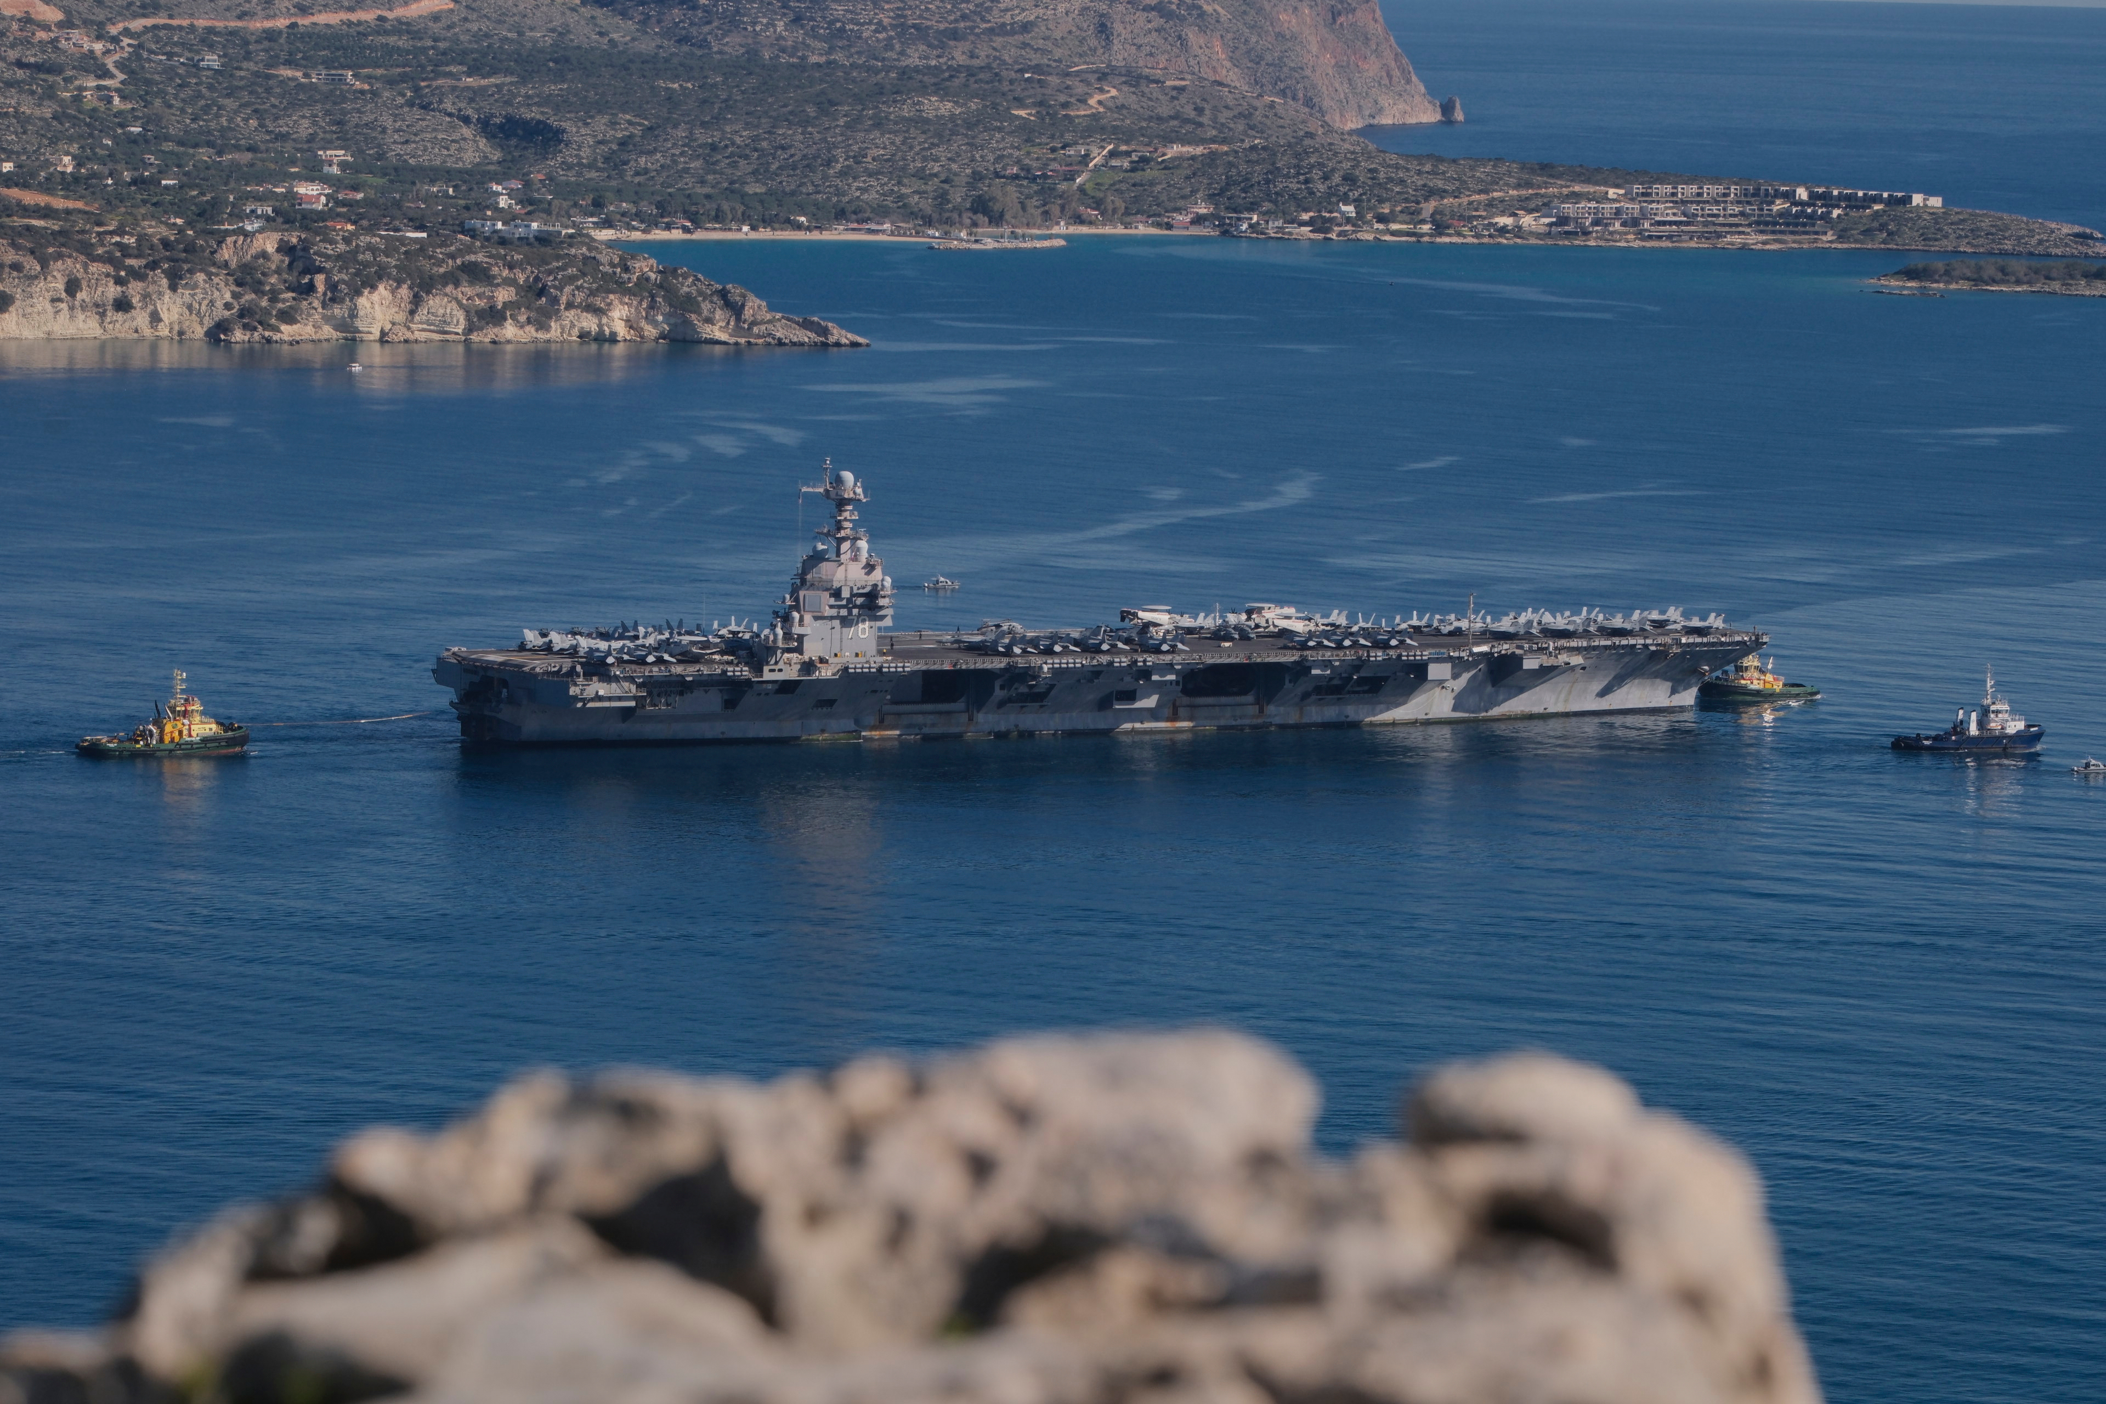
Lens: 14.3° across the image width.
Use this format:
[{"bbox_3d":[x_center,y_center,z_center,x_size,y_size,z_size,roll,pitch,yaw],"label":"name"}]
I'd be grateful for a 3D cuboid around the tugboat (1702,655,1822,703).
[{"bbox_3d":[171.260,-8.760,2037.460,31.700,15.300,10.500,-1,6,-28],"label":"tugboat"}]

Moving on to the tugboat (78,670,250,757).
[{"bbox_3d":[-194.718,2.297,1828.539,35.500,17.700,11.500,-1,6,-22],"label":"tugboat"}]

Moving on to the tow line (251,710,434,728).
[{"bbox_3d":[-155.430,3.264,1855.654,46.000,3.300,0.400,-1,6,-24],"label":"tow line"}]

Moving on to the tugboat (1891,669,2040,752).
[{"bbox_3d":[212.517,1.982,1934.022,35.500,19.000,10.500,-1,6,-20],"label":"tugboat"}]

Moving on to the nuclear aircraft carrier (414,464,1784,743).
[{"bbox_3d":[18.536,-27.060,1948.470,335.000,64.500,78.000,-1,6,-29],"label":"nuclear aircraft carrier"}]

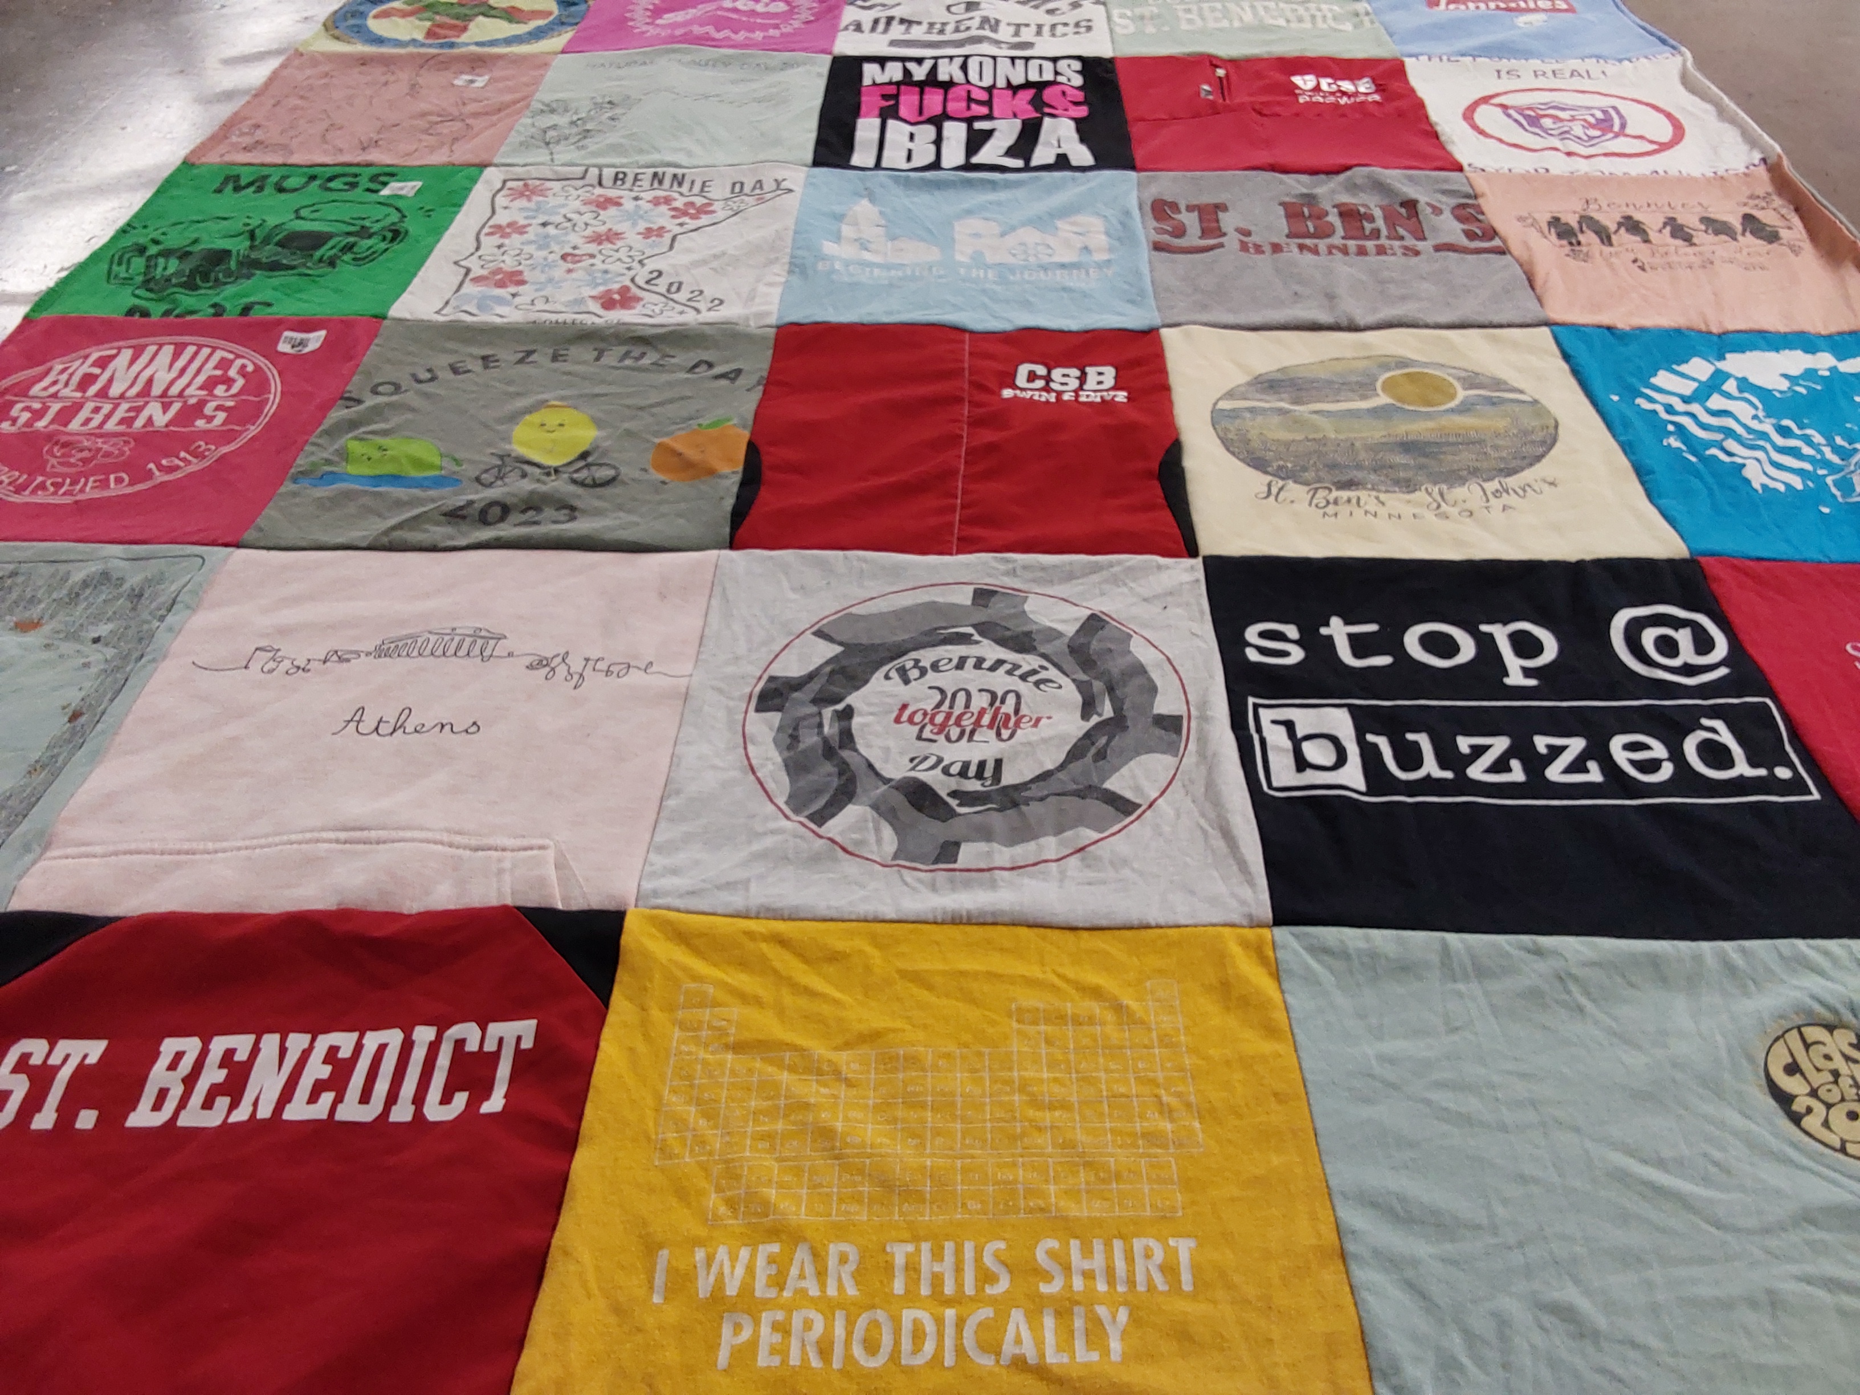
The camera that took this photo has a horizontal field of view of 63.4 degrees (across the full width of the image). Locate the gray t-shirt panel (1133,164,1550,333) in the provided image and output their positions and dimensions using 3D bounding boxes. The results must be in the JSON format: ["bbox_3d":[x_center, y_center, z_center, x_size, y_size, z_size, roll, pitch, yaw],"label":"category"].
[{"bbox_3d":[0.367,-0.424,1.401,0.330,0.020,0.340,1,41,1],"label":"gray t-shirt panel"}]

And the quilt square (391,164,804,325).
[{"bbox_3d":[-0.294,-0.433,1.419,0.339,0.020,0.345,1,41,2],"label":"quilt square"}]

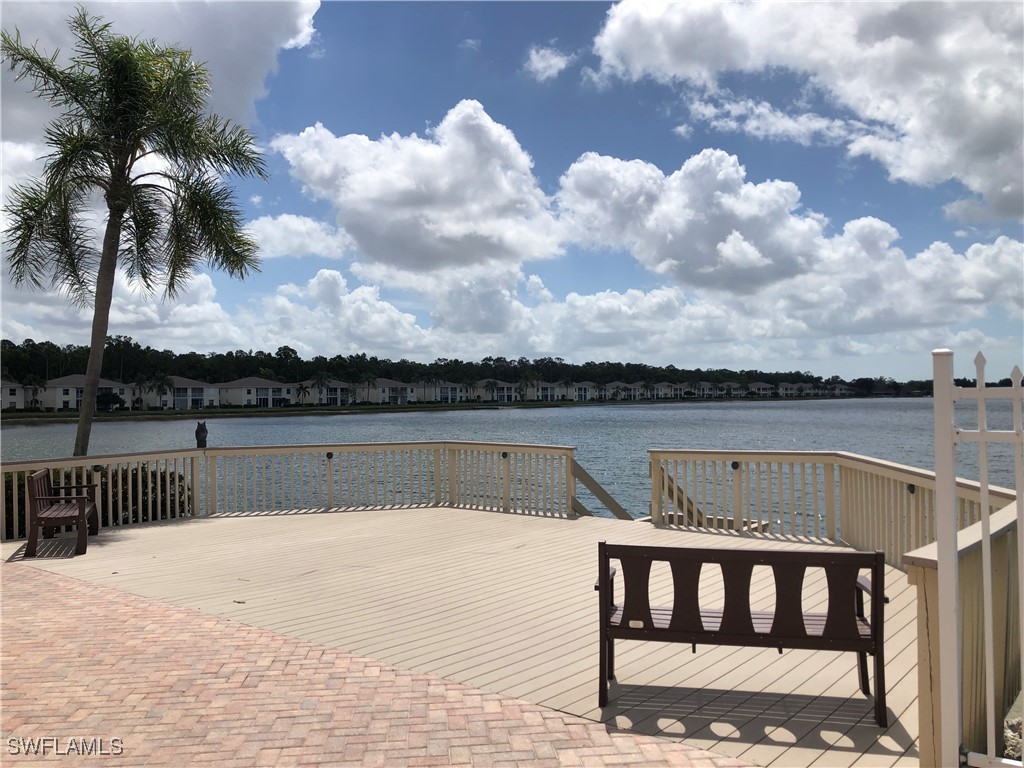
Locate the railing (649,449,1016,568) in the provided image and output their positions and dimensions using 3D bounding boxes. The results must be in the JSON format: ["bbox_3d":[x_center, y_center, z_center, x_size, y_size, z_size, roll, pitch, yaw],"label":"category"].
[{"bbox_3d":[3.240,1.313,8.453,2.050,0.990,5.830,-1,-1,-10],"label":"railing"}]

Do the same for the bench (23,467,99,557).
[{"bbox_3d":[-5.408,1.511,10.058,0.620,0.900,1.530,0,-1,-21],"label":"bench"}]

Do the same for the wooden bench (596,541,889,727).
[{"bbox_3d":[1.271,1.325,4.712,1.530,0.905,0.620,-1,-1,14],"label":"wooden bench"}]

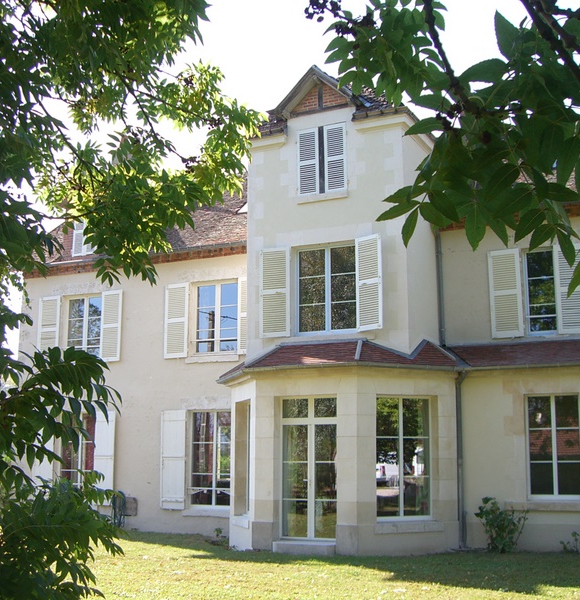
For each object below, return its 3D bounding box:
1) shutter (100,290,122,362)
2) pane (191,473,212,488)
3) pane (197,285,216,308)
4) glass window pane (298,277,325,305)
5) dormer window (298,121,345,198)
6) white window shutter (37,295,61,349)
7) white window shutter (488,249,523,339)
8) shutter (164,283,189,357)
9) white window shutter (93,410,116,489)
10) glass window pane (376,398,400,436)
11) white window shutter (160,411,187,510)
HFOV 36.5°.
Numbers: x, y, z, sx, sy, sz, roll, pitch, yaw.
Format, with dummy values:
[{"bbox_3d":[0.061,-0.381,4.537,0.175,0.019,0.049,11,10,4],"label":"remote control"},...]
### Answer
[{"bbox_3d":[-4.625,0.675,22.681,0.651,1.870,0.045,-5,-13,24],"label":"shutter"},{"bbox_3d":[-1.860,3.875,18.749,0.506,0.293,0.030,-5,-11,26],"label":"pane"},{"bbox_3d":[-1.931,-0.067,20.371,0.496,0.498,0.030,-5,-10,29],"label":"pane"},{"bbox_3d":[0.426,-0.179,16.943,0.540,0.530,0.040,-5,-11,25],"label":"glass window pane"},{"bbox_3d":[0.668,-2.897,18.210,1.080,1.480,0.120,-5,-13,24],"label":"dormer window"},{"bbox_3d":[-6.452,0.834,23.509,0.660,1.870,0.045,-5,-13,24],"label":"white window shutter"},{"bbox_3d":[3.999,-0.112,16.277,0.574,1.633,0.045,-5,-11,26],"label":"white window shutter"},{"bbox_3d":[-2.817,0.518,21.861,0.674,1.870,0.045,-5,-13,24],"label":"shutter"},{"bbox_3d":[-4.415,3.797,20.936,0.601,2.213,0.045,-5,-10,29],"label":"white window shutter"},{"bbox_3d":[1.627,1.984,14.809,0.506,0.644,0.030,5,-11,-25],"label":"glass window pane"},{"bbox_3d":[-2.512,3.434,18.881,0.616,2.104,0.050,-5,-11,26],"label":"white window shutter"}]

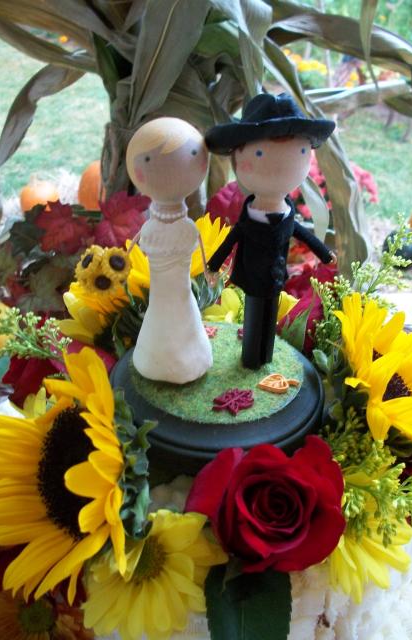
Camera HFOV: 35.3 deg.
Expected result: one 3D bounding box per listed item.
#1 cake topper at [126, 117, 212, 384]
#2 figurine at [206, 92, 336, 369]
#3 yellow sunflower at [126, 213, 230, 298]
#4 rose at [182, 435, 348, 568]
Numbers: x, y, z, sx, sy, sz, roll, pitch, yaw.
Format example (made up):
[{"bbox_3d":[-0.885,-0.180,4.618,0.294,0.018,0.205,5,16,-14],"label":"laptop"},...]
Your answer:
[{"bbox_3d":[-0.017,-0.031,0.305,0.042,0.126,0.040,-4,32,-7],"label":"cake topper"},{"bbox_3d":[0.028,-0.037,0.309,0.057,0.133,0.044,-8,33,-14],"label":"figurine"},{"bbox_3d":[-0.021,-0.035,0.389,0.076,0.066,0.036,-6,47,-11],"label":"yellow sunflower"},{"bbox_3d":[0.025,0.078,0.276,0.064,0.055,0.048,-4,-8,-8],"label":"rose"}]

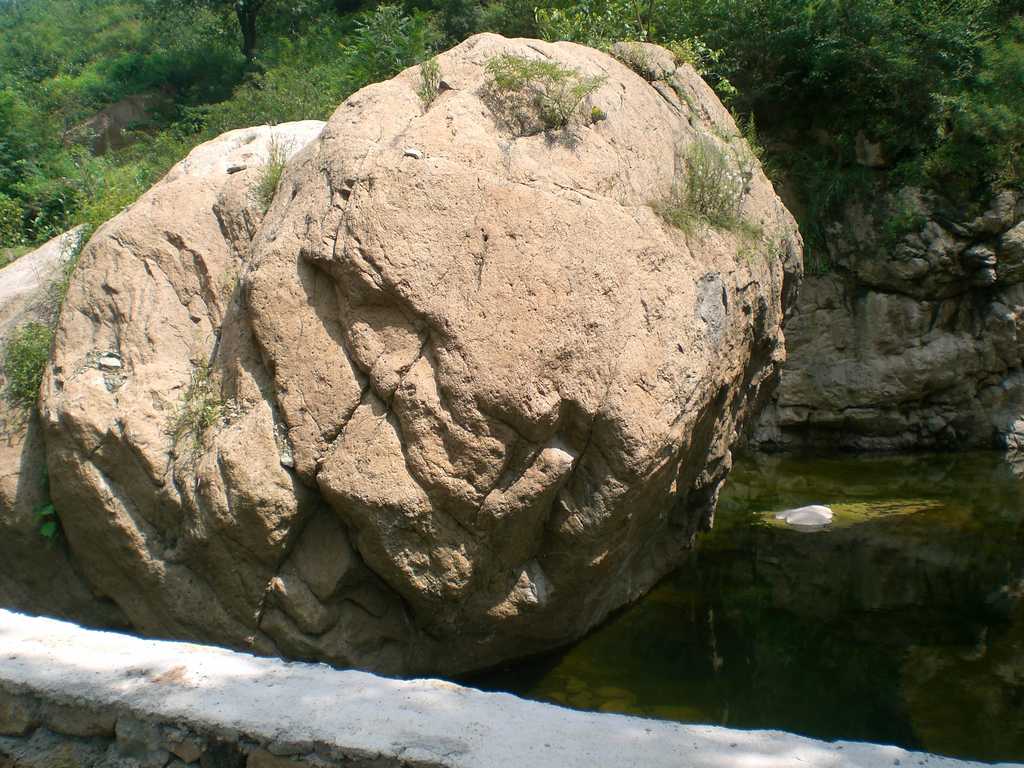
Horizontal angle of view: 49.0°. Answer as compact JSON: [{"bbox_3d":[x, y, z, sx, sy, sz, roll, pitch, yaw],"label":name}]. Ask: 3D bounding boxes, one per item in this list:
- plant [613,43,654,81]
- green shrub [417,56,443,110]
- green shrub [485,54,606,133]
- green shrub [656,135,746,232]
[{"bbox_3d":[1.027,-2.726,9.500,0.360,0.310,0.320,0,3,0],"label":"plant"},{"bbox_3d":[-0.661,-2.387,8.900,0.190,0.400,0.200,0,3,0],"label":"green shrub"},{"bbox_3d":[0.256,-2.215,8.600,0.920,0.560,0.600,0,3,0],"label":"green shrub"},{"bbox_3d":[1.409,-1.498,8.400,0.680,0.700,0.500,0,3,0],"label":"green shrub"}]

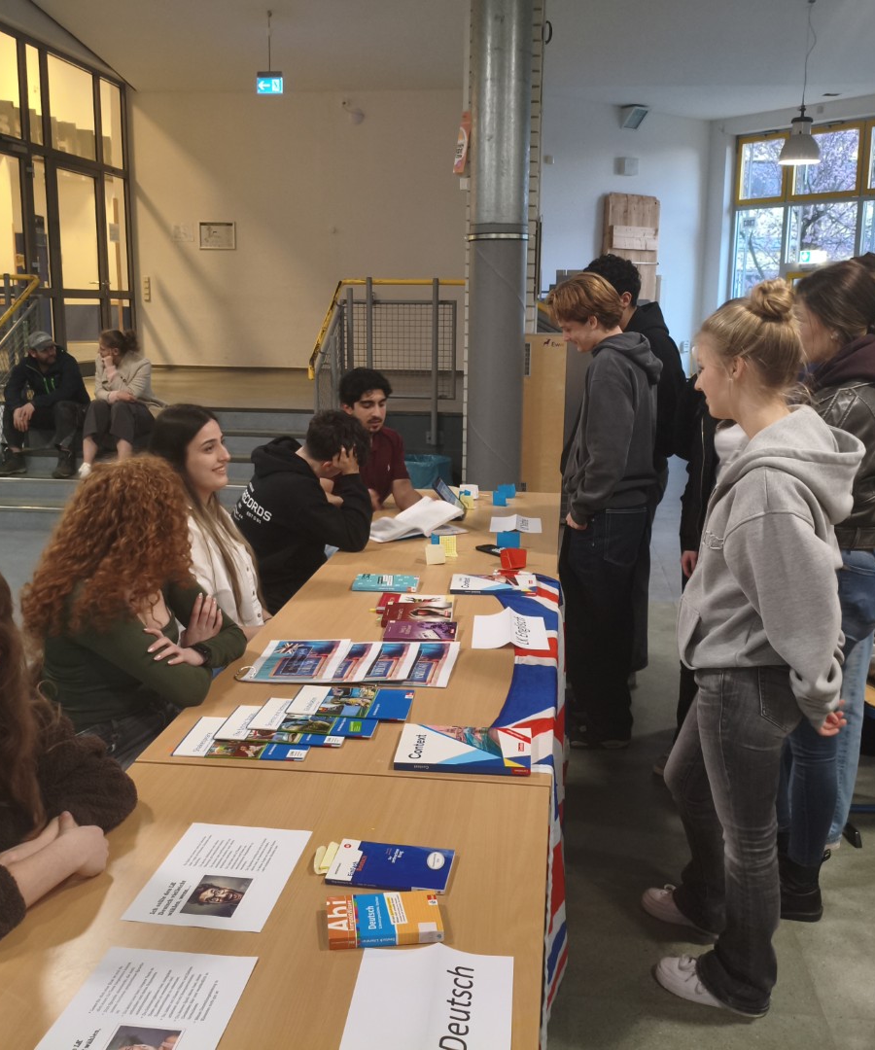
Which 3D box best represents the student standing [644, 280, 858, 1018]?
[{"bbox_3d":[0.747,0.284,2.494,0.440,1.680,0.480,4,12,16],"label":"student standing"}]

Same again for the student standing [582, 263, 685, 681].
[{"bbox_3d":[0.823,-0.206,4.517,0.450,1.850,0.500,3,12,11],"label":"student standing"}]

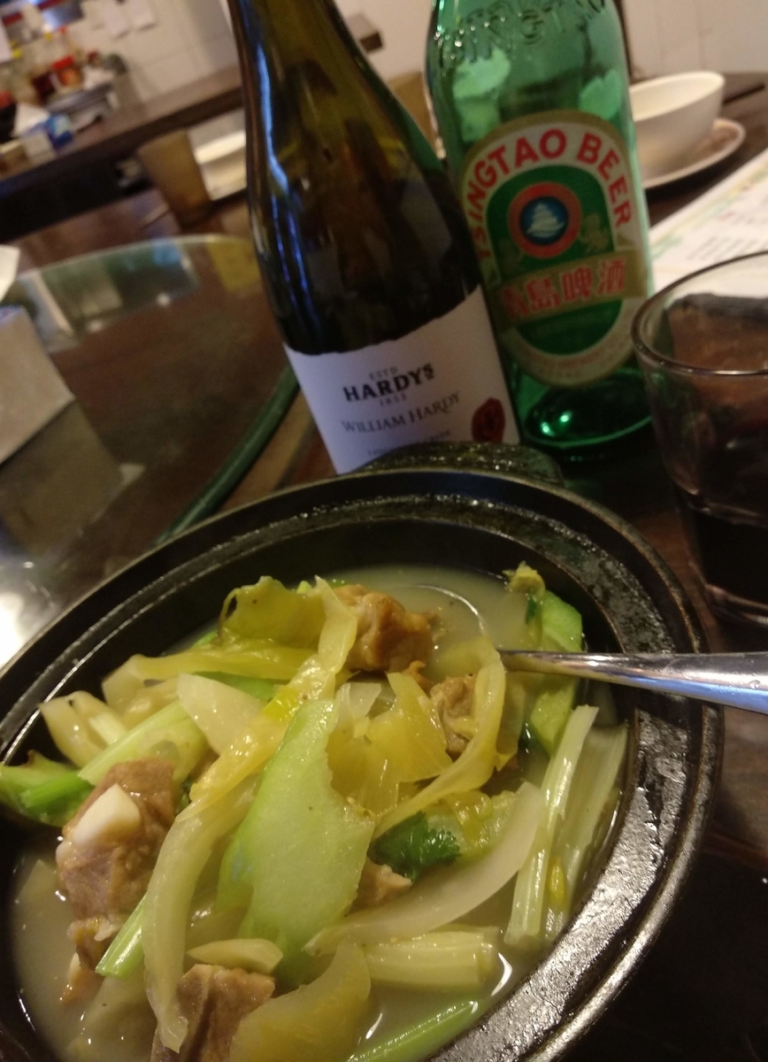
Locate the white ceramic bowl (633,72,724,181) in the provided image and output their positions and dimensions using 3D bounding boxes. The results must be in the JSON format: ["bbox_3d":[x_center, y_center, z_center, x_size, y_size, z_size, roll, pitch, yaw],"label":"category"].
[{"bbox_3d":[0.203,-0.304,0.612,0.112,0.051,0.112,-14,36,11],"label":"white ceramic bowl"}]

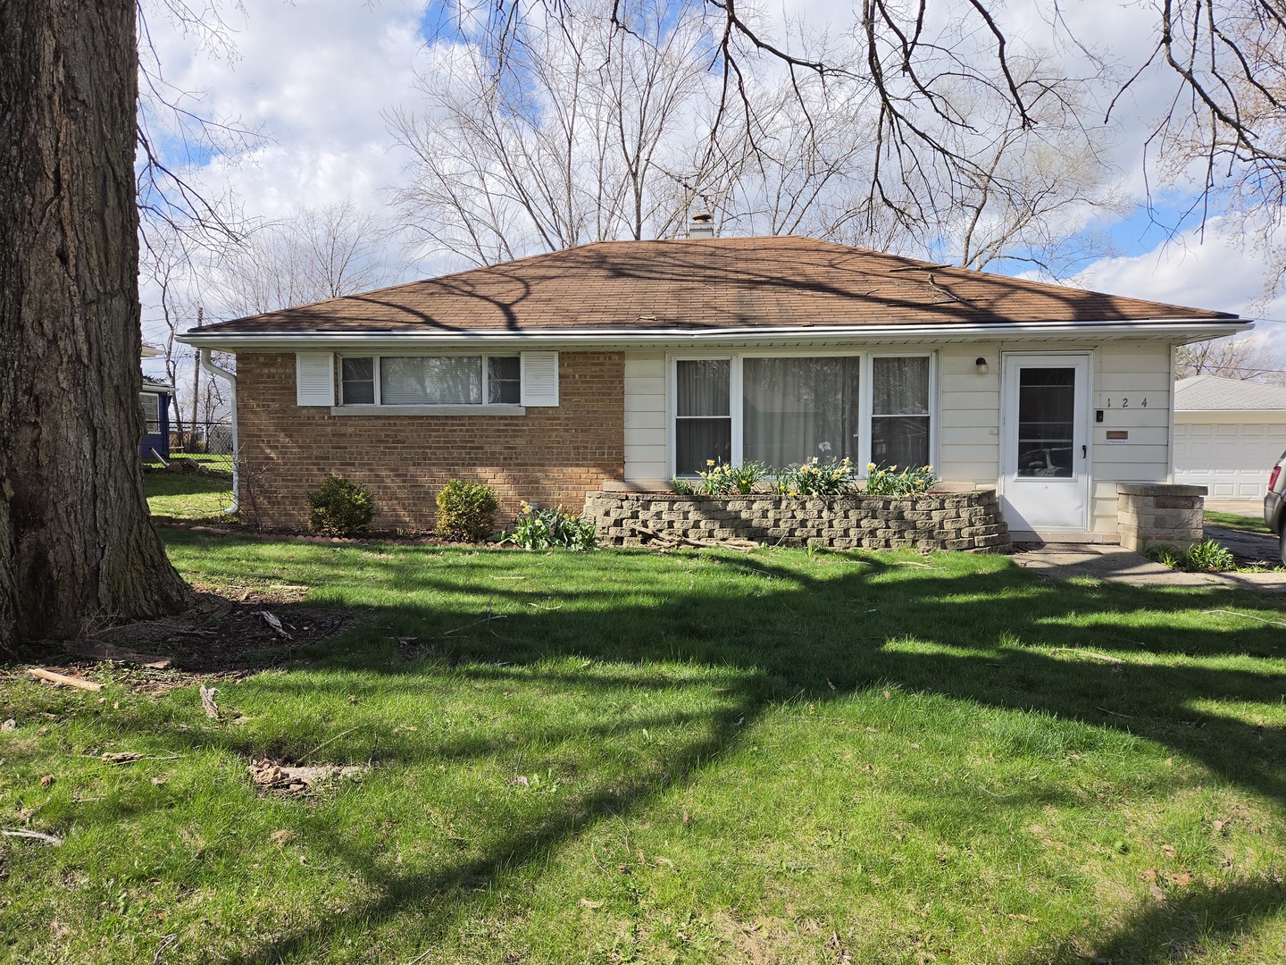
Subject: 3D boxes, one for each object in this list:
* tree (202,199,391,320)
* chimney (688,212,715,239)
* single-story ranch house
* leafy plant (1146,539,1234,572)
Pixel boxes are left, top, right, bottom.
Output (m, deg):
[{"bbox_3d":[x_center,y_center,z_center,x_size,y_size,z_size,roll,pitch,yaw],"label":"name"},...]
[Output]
[{"bbox_3d":[-17.518,-7.555,43.702,9.500,13.529,9.000,0,3,5],"label":"tree"},{"bbox_3d":[0.980,-4.177,14.380,0.420,0.620,0.420,0,3,5],"label":"chimney"},{"bbox_3d":[0.870,-1.744,14.048,12.100,4.450,8.850,0,3,5],"label":"single-story ranch house"},{"bbox_3d":[5.469,0.728,8.542,0.800,0.290,0.500,0,3,5],"label":"leafy plant"}]

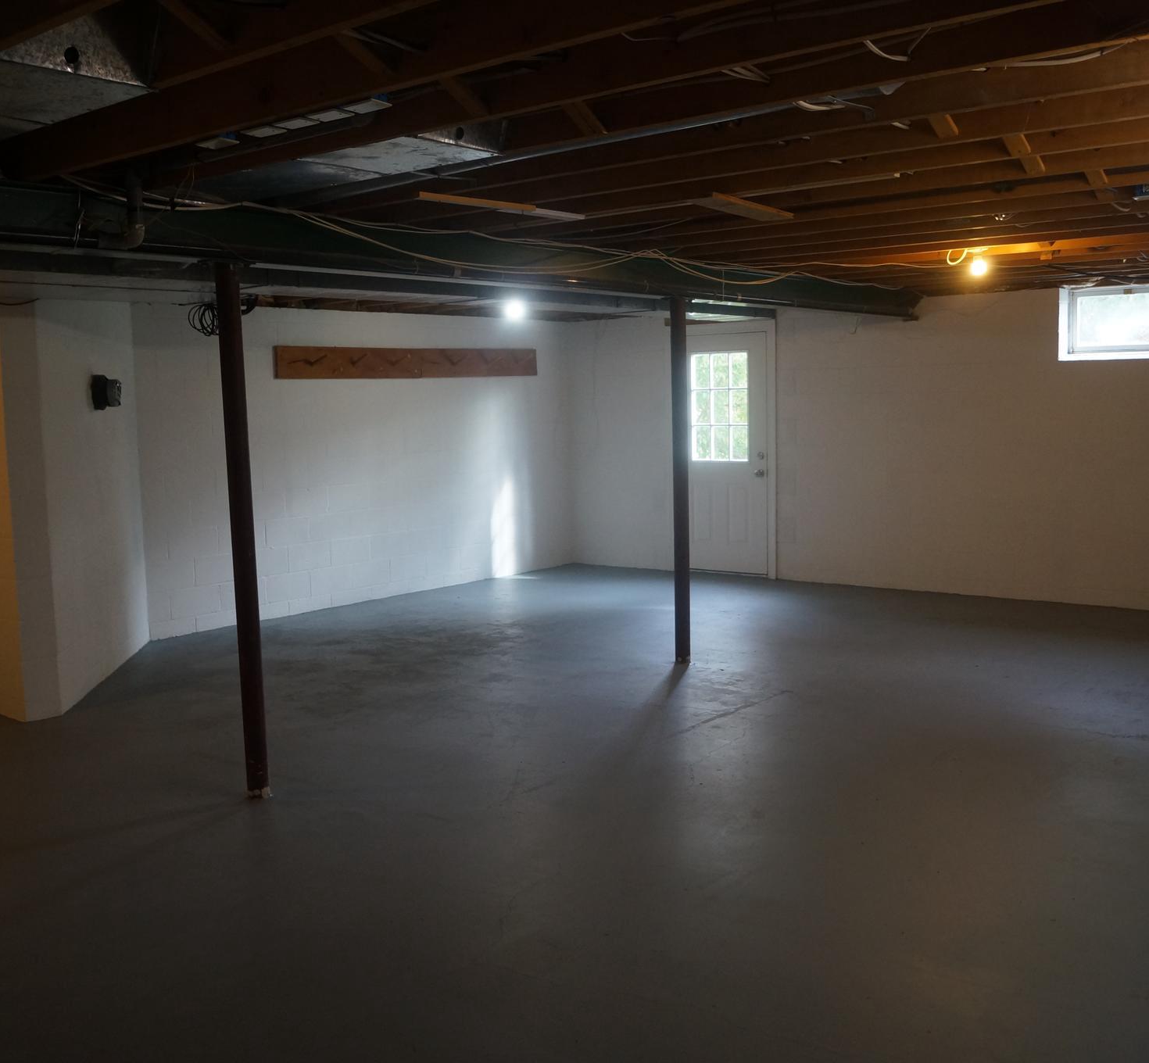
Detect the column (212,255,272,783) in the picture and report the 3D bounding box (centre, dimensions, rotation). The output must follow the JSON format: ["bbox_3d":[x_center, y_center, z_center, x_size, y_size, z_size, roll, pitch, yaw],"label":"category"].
[{"bbox_3d":[-1.300,0.010,4.731,0.095,2.110,0.095,3,8,38],"label":"column"}]

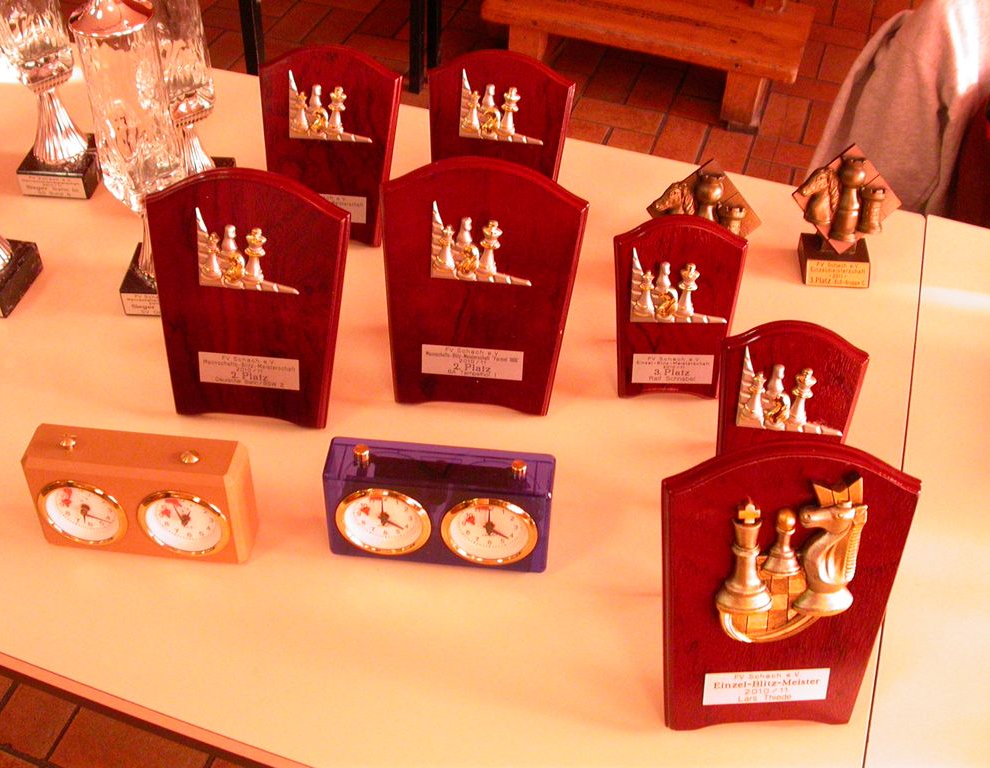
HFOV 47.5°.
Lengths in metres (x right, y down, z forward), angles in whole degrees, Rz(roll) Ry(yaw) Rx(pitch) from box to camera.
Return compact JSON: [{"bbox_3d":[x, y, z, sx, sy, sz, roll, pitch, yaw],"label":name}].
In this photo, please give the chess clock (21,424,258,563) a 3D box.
[{"bbox_3d":[-0.299,0.095,0.952,0.176,0.113,0.055,5,45,3],"label":"chess clock"}]

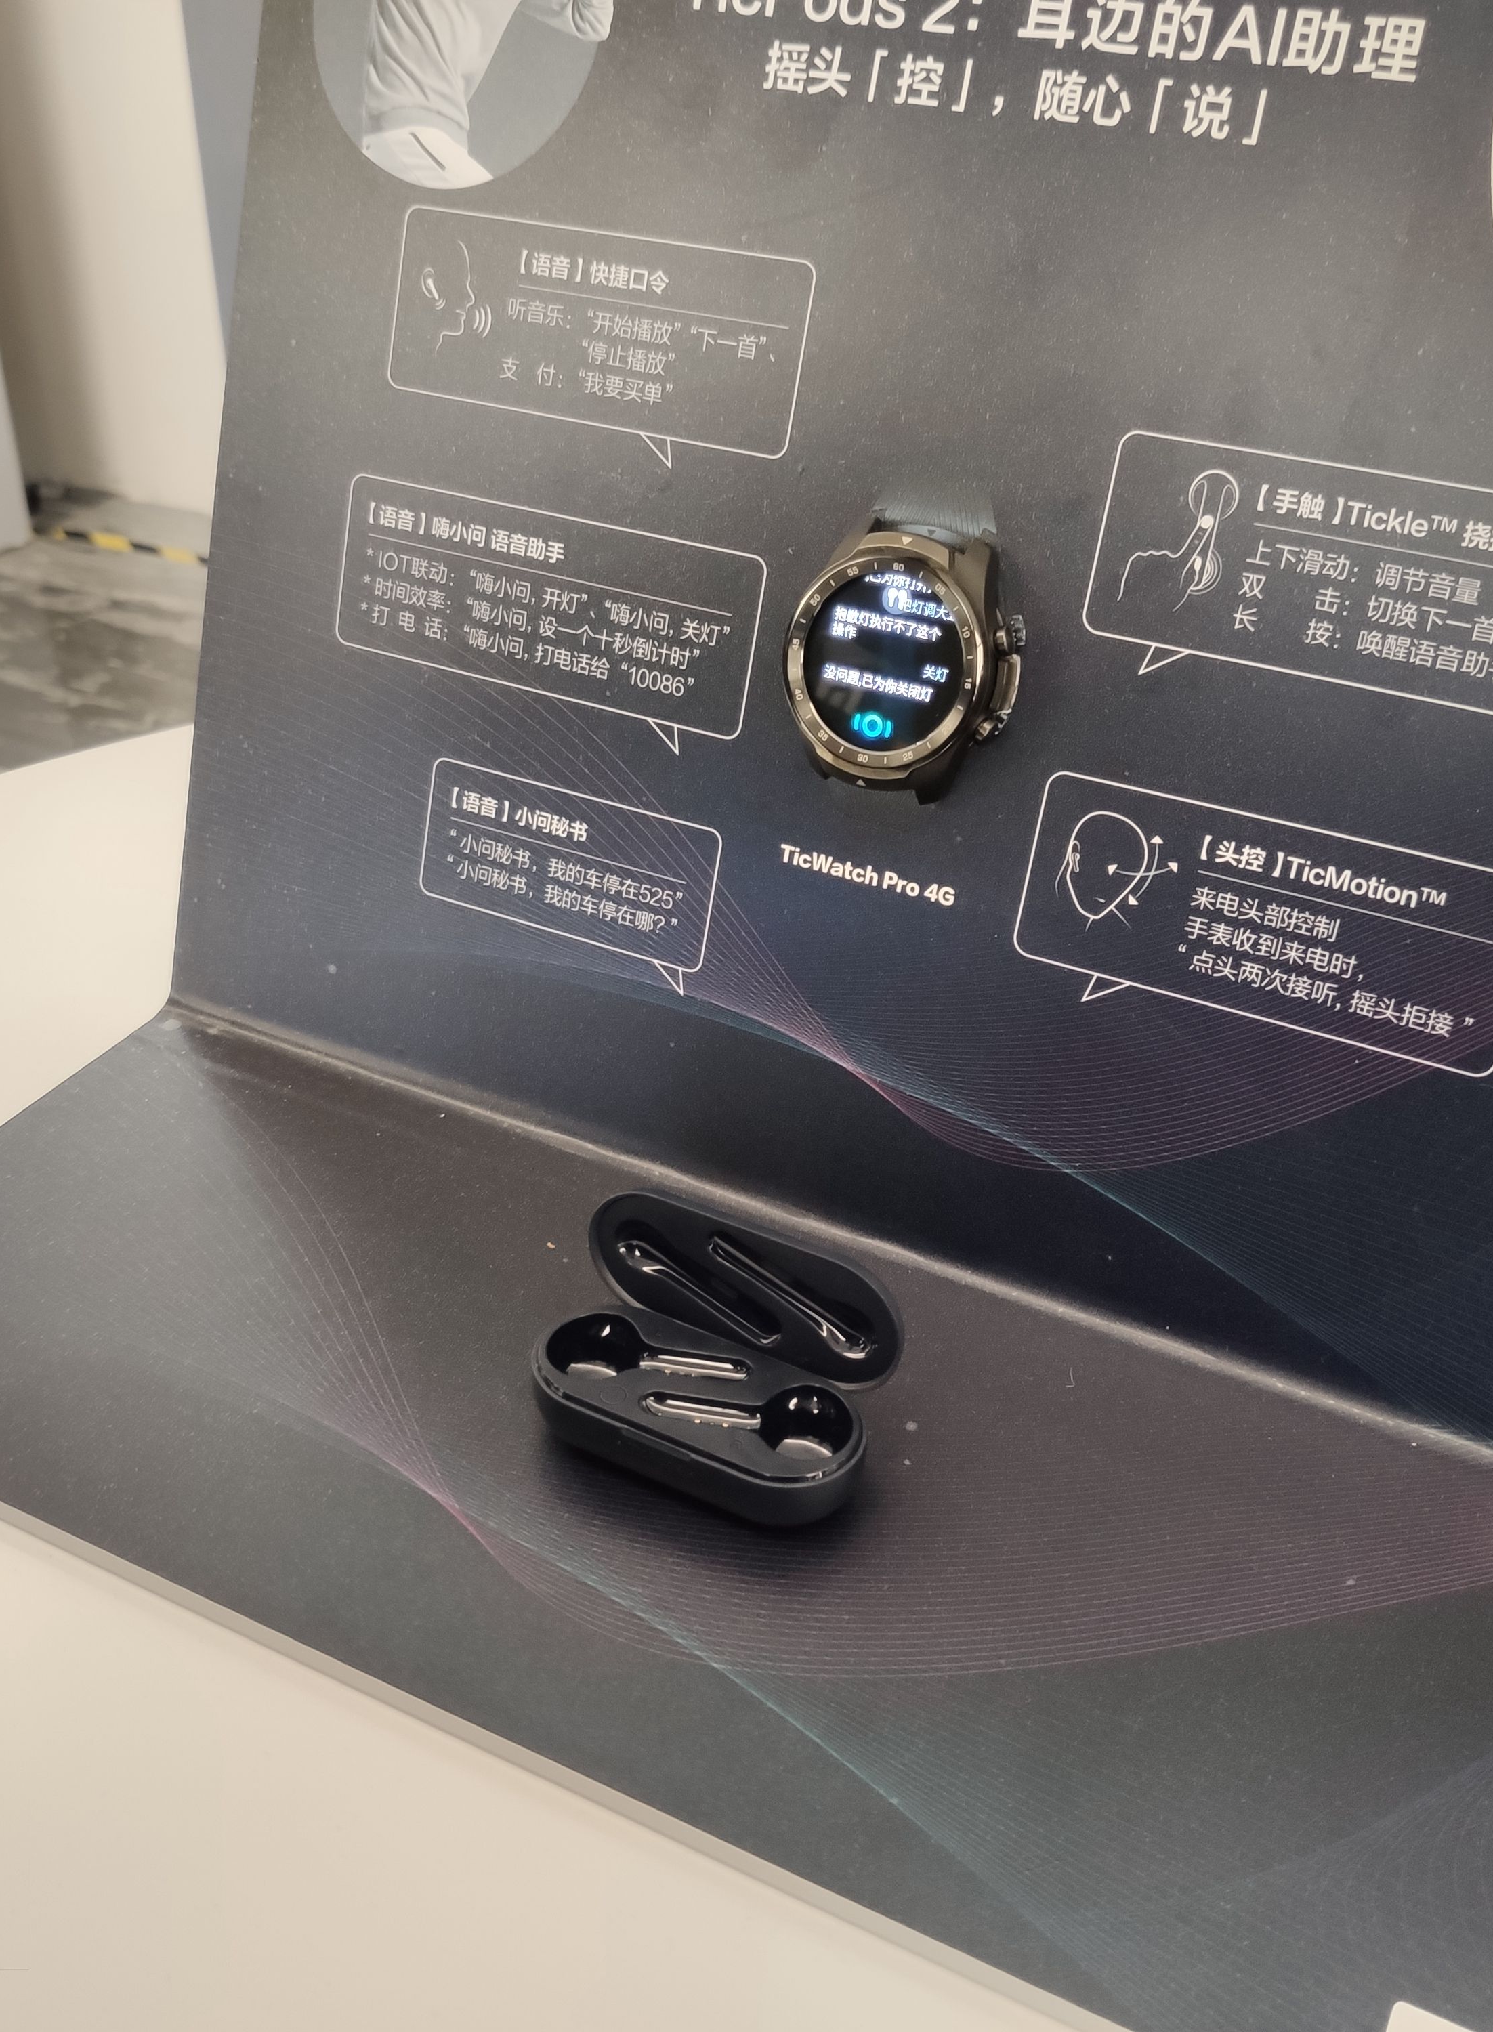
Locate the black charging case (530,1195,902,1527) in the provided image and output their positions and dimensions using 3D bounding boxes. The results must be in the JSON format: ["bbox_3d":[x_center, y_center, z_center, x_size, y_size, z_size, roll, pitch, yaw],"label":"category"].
[{"bbox_3d":[-0.007,0.066,0.397,0.070,0.045,0.038,17,37,23],"label":"black charging case"}]

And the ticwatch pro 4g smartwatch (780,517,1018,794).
[{"bbox_3d":[0.032,-0.073,0.424,0.049,0.055,0.014,17,17,22],"label":"ticwatch pro 4g smartwatch"}]

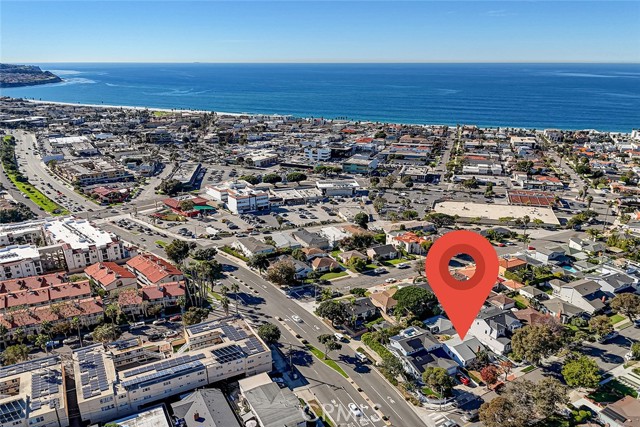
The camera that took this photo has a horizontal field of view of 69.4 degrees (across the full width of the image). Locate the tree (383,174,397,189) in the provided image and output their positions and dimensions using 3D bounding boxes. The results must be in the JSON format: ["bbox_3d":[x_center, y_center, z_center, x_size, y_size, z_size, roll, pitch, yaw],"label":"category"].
[{"bbox_3d":[50.200,-22.900,334.500,9.800,9.700,9.500,0,18,0],"label":"tree"}]

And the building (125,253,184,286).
[{"bbox_3d":[-68.400,24.390,192.160,11.900,8.800,27.500,-16,24,-40],"label":"building"}]

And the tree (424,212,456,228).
[{"bbox_3d":[68.499,3.878,261.540,17.500,8.000,14.500,0,18,0],"label":"tree"}]

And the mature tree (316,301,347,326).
[{"bbox_3d":[4.720,34.980,160.220,11.300,8.800,11.000,0,18,0],"label":"mature tree"}]

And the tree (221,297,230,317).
[{"bbox_3d":[-33.990,34.243,168.061,3.800,9.200,3.800,0,18,0],"label":"tree"}]

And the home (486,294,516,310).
[{"bbox_3d":[70.130,32.810,177.900,6.500,3.800,8.000,-9,20,-25],"label":"home"}]

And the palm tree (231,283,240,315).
[{"bbox_3d":[-30.620,31.180,168.500,3.300,12.800,3.300,-9,21,-26],"label":"palm tree"}]

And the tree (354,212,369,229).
[{"bbox_3d":[23.430,2.790,259.880,7.400,7.200,7.200,0,18,0],"label":"tree"}]

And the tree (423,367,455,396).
[{"bbox_3d":[32.690,46.490,127.080,8.800,7.800,8.800,0,18,0],"label":"tree"}]

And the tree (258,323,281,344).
[{"bbox_3d":[-15.600,37.400,143.400,6.800,6.800,6.800,0,18,0],"label":"tree"}]

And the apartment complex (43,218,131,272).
[{"bbox_3d":[-120.960,13.620,235.950,24.500,10.700,47.500,-14,23,-37],"label":"apartment complex"}]

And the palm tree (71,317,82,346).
[{"bbox_3d":[-73.800,36.200,141.200,3.300,10.200,3.300,0,18,0],"label":"palm tree"}]

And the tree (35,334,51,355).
[{"bbox_3d":[-86.330,41.160,144.260,4.500,7.100,4.500,-9,21,-26],"label":"tree"}]

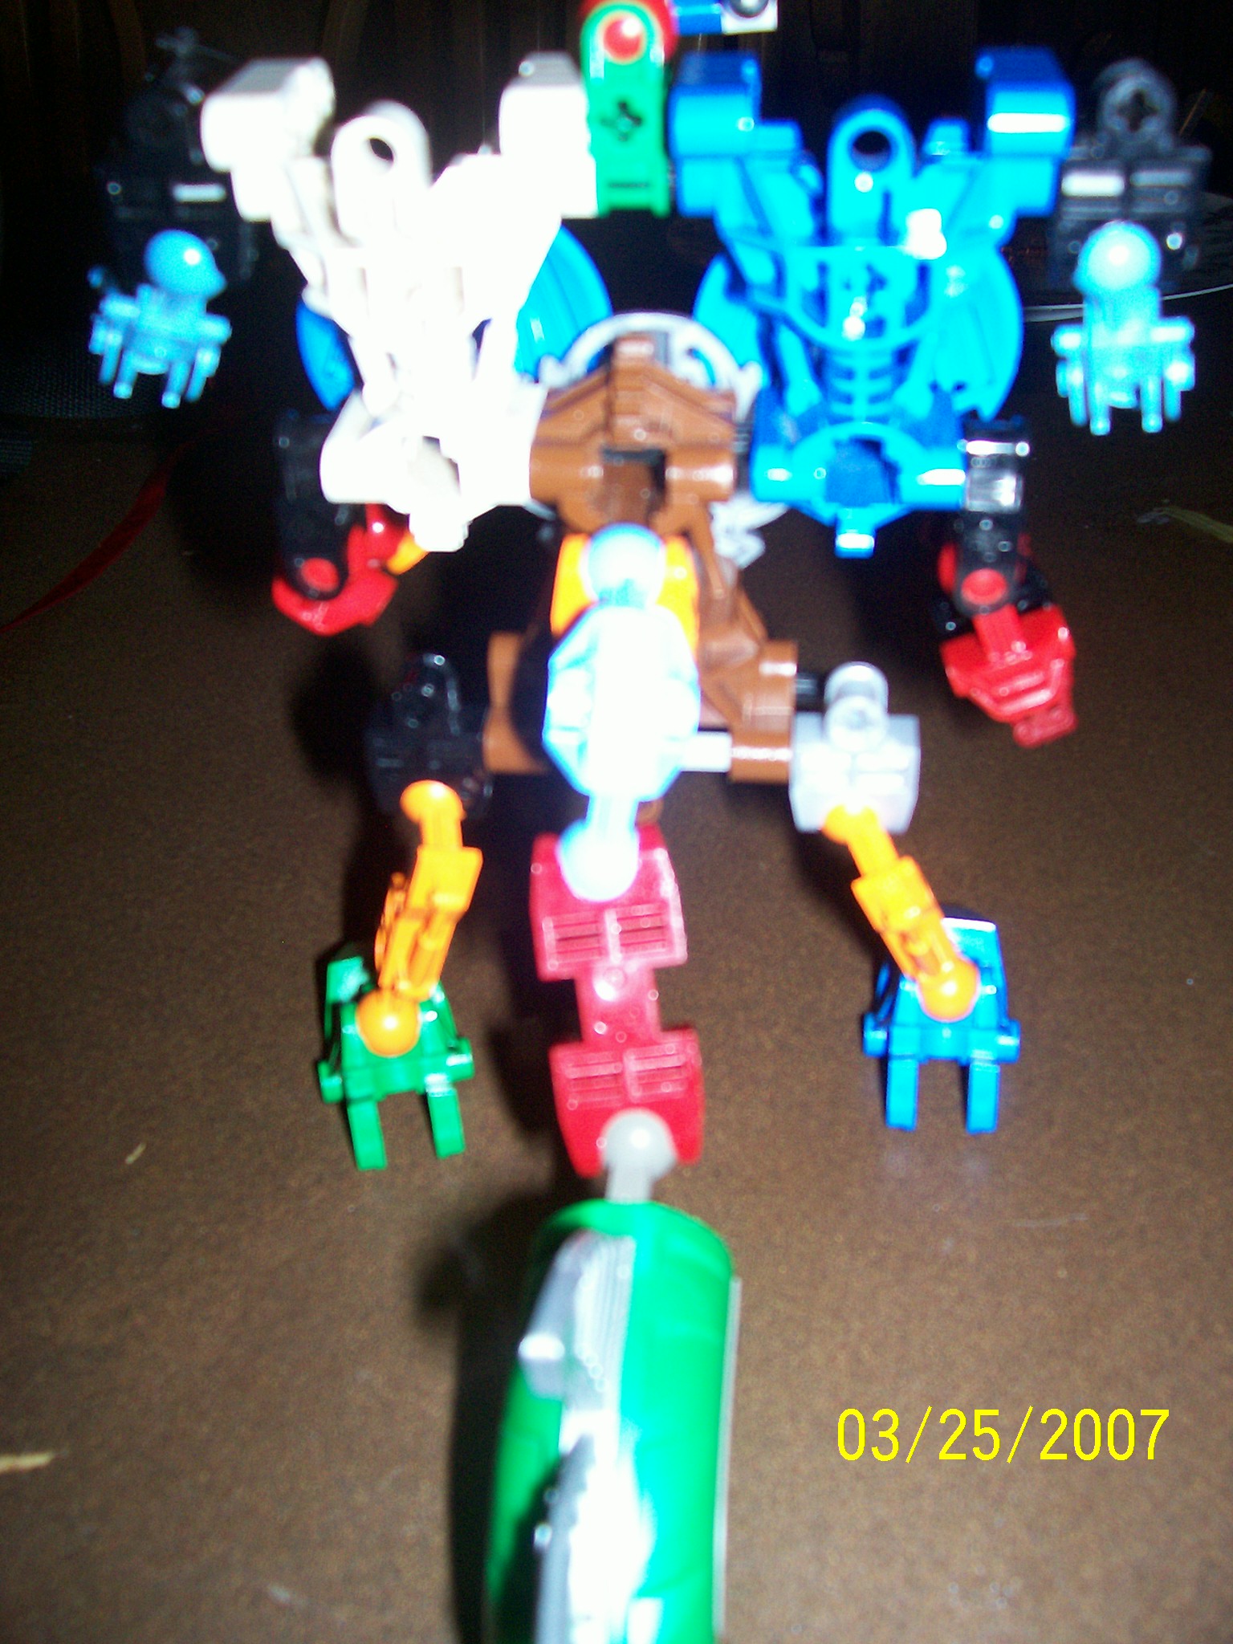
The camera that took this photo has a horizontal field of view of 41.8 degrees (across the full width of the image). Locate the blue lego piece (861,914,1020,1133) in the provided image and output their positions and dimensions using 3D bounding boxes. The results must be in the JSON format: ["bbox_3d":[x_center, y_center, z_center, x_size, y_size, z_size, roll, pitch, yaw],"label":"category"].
[{"bbox_3d":[0.053,0.032,0.264,0.025,0.015,0.035,5,37,8],"label":"blue lego piece"}]

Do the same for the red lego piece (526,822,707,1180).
[{"bbox_3d":[0.000,0.024,0.223,0.021,0.046,0.014,-3,5,0],"label":"red lego piece"}]

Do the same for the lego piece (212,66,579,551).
[{"bbox_3d":[-0.023,-0.057,0.180,0.036,0.049,0.020,4,37,7],"label":"lego piece"}]

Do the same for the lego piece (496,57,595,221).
[{"bbox_3d":[-0.007,-0.071,0.168,0.009,0.013,0.013,4,37,7],"label":"lego piece"}]

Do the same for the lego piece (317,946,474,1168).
[{"bbox_3d":[-0.036,0.037,0.257,0.025,0.015,0.035,-7,37,-8],"label":"lego piece"}]

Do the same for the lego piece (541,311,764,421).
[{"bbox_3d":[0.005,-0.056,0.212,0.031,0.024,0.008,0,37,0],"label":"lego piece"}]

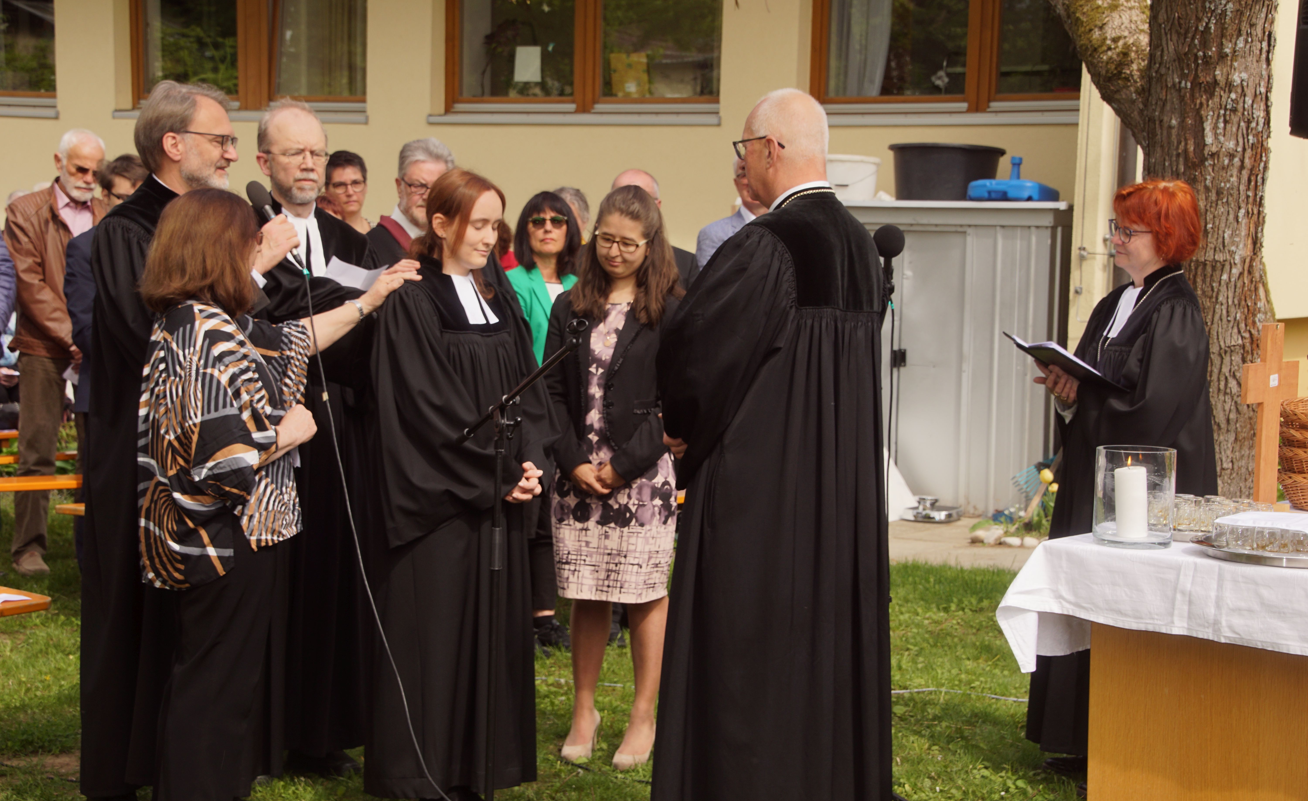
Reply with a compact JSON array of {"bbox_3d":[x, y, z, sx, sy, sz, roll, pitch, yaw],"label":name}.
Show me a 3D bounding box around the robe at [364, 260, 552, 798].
[{"bbox_3d":[-0.491,0.329,6.822,0.520,1.359,0.400,-4,8,-42],"label":"robe"}]

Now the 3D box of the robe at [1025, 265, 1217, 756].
[{"bbox_3d":[1.290,0.311,7.517,0.470,1.366,0.520,-2,6,-29],"label":"robe"}]

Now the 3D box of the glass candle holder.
[{"bbox_3d":[1.050,0.207,5.939,0.176,0.199,0.176,1,6,0],"label":"glass candle holder"}]

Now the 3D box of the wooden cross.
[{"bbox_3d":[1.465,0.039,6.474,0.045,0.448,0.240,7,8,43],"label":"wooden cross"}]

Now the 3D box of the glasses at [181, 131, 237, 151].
[{"bbox_3d":[-1.118,-0.645,6.770,0.140,0.046,0.142,7,6,4],"label":"glasses"}]

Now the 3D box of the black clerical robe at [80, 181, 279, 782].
[{"bbox_3d":[-1.190,0.225,6.859,0.490,1.572,0.560,2,6,2],"label":"black clerical robe"}]

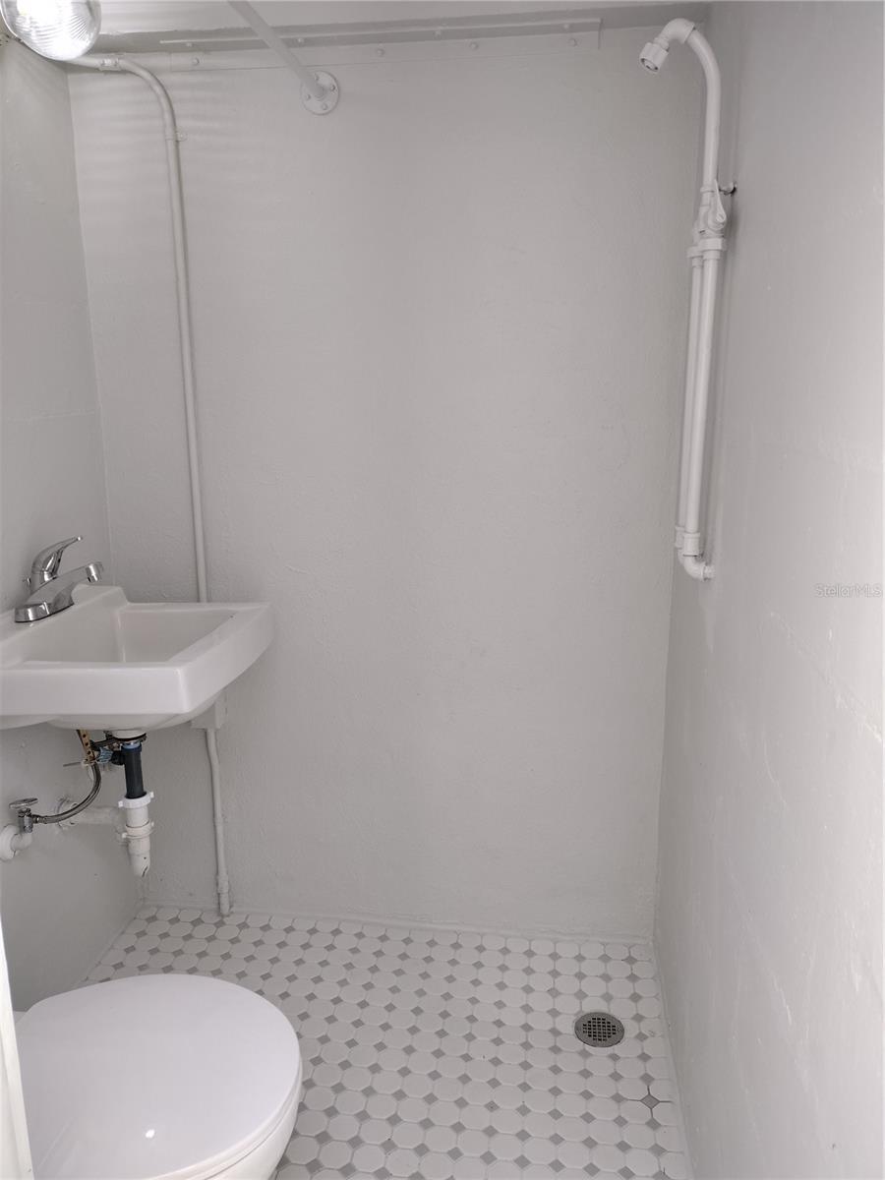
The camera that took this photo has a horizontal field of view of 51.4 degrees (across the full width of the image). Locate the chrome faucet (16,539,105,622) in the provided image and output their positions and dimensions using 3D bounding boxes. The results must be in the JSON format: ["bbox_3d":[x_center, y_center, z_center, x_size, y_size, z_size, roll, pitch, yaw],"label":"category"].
[{"bbox_3d":[-0.707,-0.026,1.723,0.157,0.145,0.150,1,13,7],"label":"chrome faucet"}]

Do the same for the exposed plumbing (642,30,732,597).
[{"bbox_3d":[0.357,-0.410,1.395,0.145,0.810,0.105,1,13,7],"label":"exposed plumbing"}]

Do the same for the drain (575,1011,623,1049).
[{"bbox_3d":[0.325,0.912,1.901,0.104,0.010,0.104,1,13,7],"label":"drain"}]

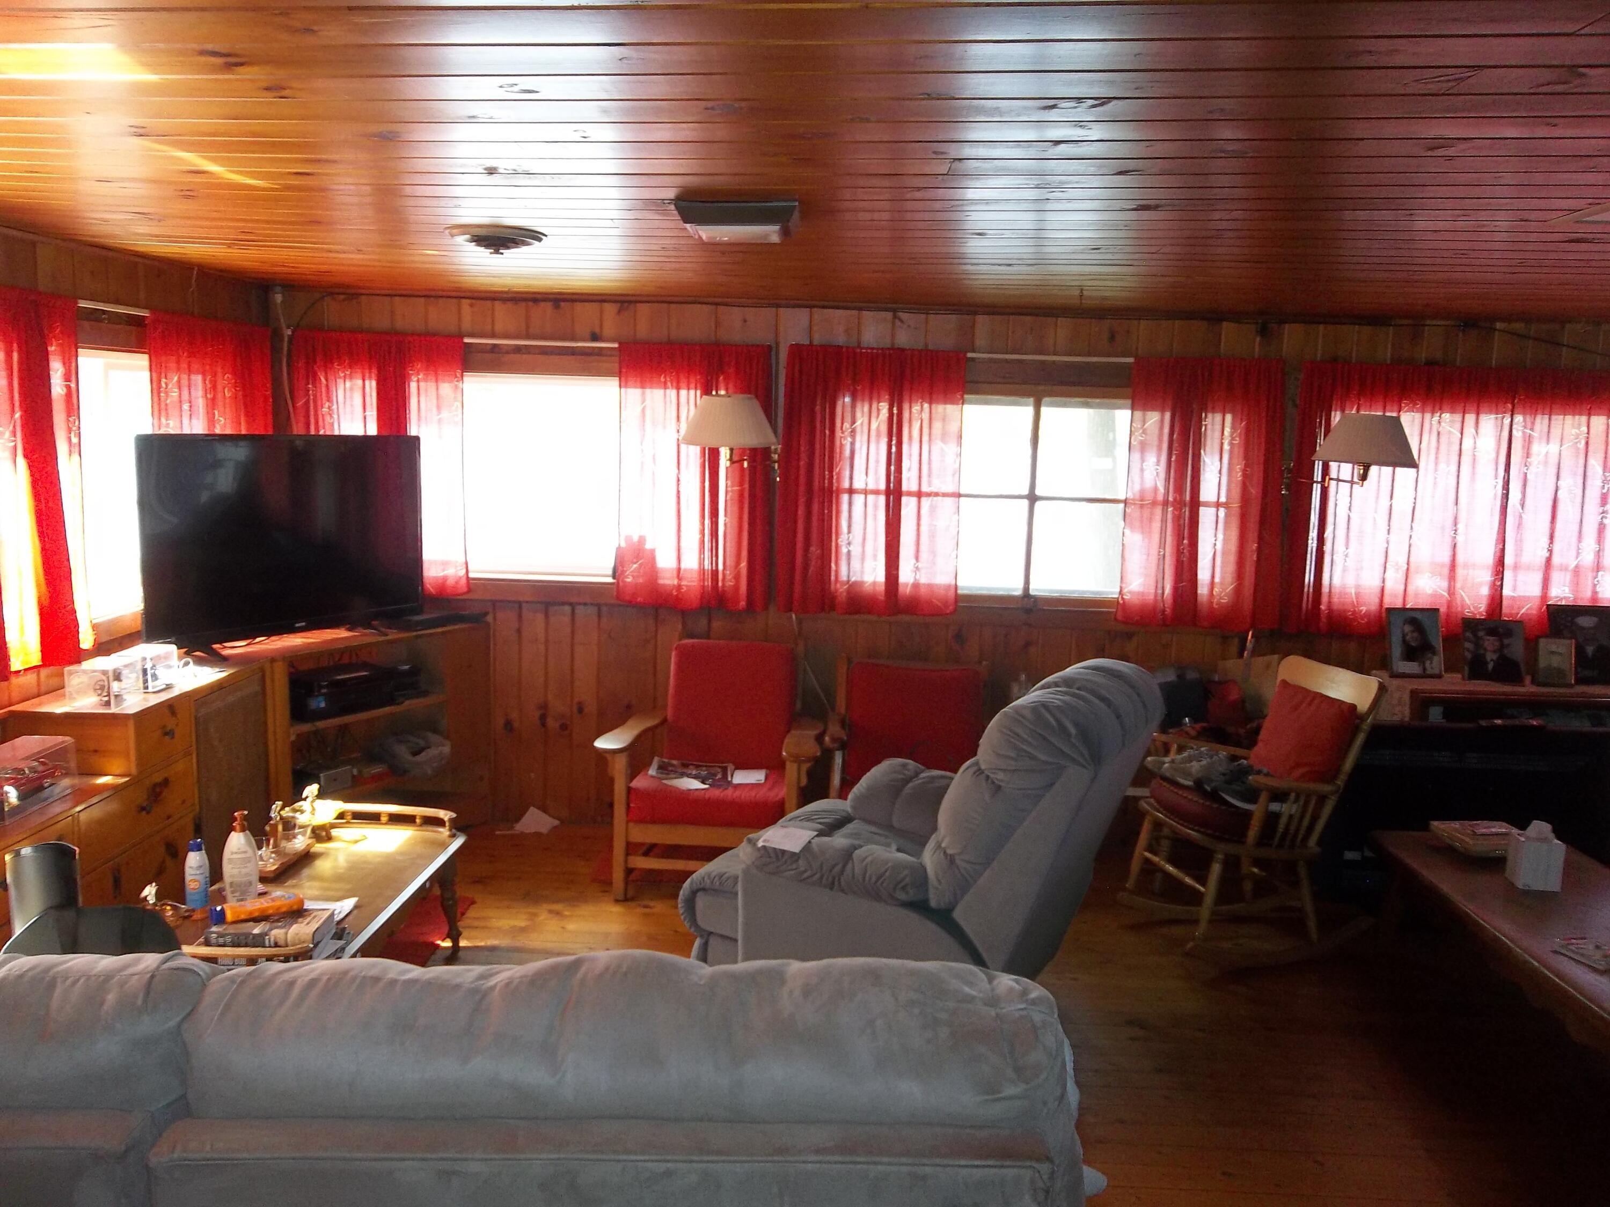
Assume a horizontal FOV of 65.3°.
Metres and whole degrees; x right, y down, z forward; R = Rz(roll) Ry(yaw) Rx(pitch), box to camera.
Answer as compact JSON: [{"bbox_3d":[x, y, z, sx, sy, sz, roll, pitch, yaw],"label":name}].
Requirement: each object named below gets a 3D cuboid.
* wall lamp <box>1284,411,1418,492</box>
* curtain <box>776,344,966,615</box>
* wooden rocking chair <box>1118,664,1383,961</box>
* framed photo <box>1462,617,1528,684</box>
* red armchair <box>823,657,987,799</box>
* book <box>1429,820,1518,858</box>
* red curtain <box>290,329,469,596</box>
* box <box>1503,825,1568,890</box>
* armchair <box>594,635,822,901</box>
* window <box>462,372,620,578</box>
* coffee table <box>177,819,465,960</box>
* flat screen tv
[{"bbox_3d":[2.001,-0.541,4.588,0.360,0.305,0.530,2,7,1],"label":"wall lamp"},{"bbox_3d":[0.258,-0.465,4.844,0.700,1.020,0.090,2,7,1],"label":"curtain"},{"bbox_3d":[1.507,0.665,4.212,0.710,0.890,0.600,-1,9,-16],"label":"wooden rocking chair"},{"bbox_3d":[2.618,0.178,4.777,0.230,0.245,0.040,3,-5,9],"label":"framed photo"},{"bbox_3d":[0.387,0.630,4.652,0.660,0.770,0.720,2,8,4],"label":"red armchair"},{"bbox_3d":[2.108,0.731,3.901,0.245,0.060,0.180,1,8,-5],"label":"book"},{"bbox_3d":[-1.640,-0.533,4.877,0.680,1.010,0.090,2,7,1],"label":"red curtain"},{"bbox_3d":[1.983,0.692,3.414,0.108,0.145,0.105,3,7,10],"label":"box"},{"bbox_3d":[-0.291,0.580,4.543,0.750,0.810,0.750,2,7,6],"label":"armchair"},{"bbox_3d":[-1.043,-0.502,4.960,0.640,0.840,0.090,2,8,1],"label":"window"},{"bbox_3d":[-1.304,0.917,3.336,0.530,0.468,1.120,2,8,1],"label":"coffee table"},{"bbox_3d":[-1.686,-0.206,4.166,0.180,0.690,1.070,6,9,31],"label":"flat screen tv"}]

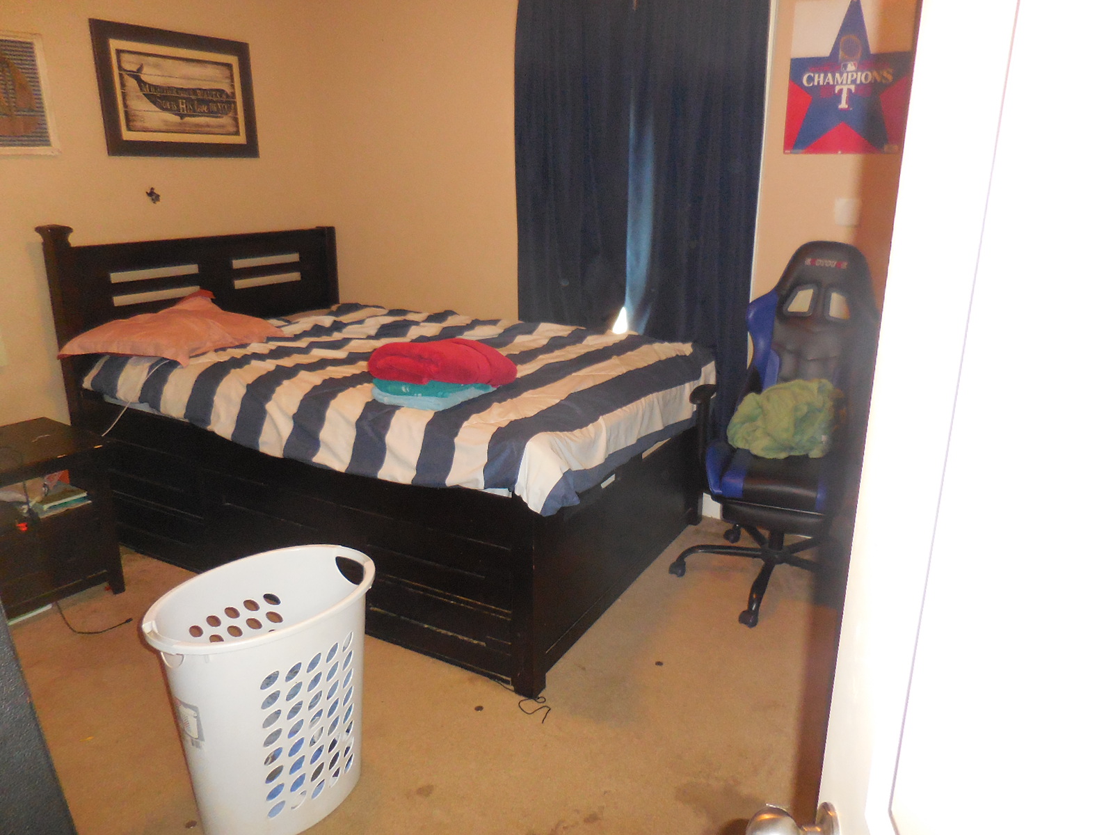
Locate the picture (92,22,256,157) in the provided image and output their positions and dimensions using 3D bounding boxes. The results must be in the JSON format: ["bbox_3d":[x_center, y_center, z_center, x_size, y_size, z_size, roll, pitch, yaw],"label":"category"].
[{"bbox_3d":[-1.657,-1.421,3.554,0.025,0.507,0.771,10,19,28],"label":"picture"}]

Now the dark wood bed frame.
[{"bbox_3d":[-0.673,-0.127,3.305,2.216,1.282,1.455,10,19,28],"label":"dark wood bed frame"}]

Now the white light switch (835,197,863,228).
[{"bbox_3d":[1.108,-0.778,3.047,0.104,0.114,0.010,10,19,28],"label":"white light switch"}]

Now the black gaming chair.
[{"bbox_3d":[0.818,0.033,2.880,0.690,1.255,0.720,10,20,29],"label":"black gaming chair"}]

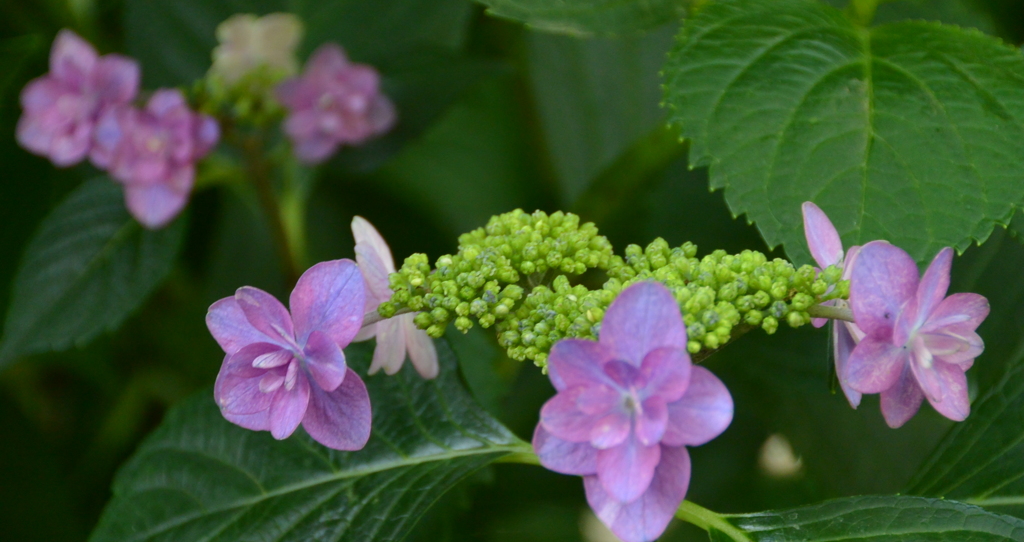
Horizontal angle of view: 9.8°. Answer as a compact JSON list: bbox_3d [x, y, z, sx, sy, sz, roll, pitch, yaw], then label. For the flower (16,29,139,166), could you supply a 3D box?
[{"bbox_3d":[-0.108,-0.043,1.480,0.031,0.033,0.018,5,4,18],"label":"flower"}]

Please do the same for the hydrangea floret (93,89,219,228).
[{"bbox_3d":[-0.088,-0.028,1.470,0.031,0.034,0.018,2,3,6],"label":"hydrangea floret"}]

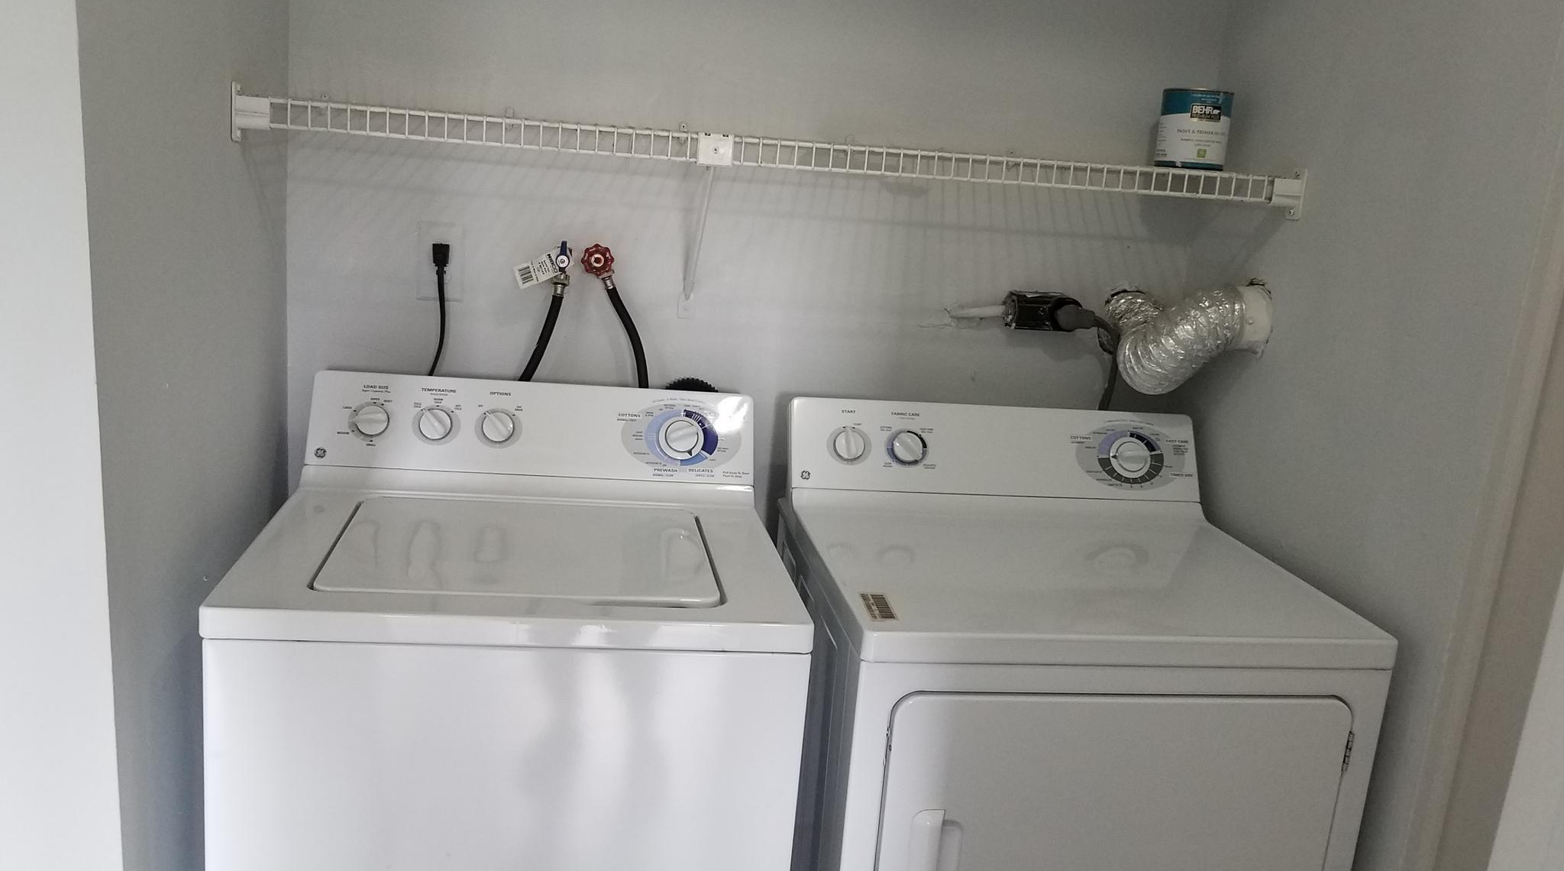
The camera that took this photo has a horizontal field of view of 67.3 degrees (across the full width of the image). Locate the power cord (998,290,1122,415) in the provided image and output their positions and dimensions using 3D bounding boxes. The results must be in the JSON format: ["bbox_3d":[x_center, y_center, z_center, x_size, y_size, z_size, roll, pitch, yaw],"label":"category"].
[{"bbox_3d":[0.471,-0.150,2.038,0.220,0.195,0.105,2,12,-10],"label":"power cord"}]

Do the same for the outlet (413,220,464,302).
[{"bbox_3d":[-0.553,-0.281,1.901,0.075,0.123,0.013,2,12,-10],"label":"outlet"}]

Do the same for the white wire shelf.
[{"bbox_3d":[0.016,-0.427,1.805,1.535,0.076,0.310,2,12,-10],"label":"white wire shelf"}]

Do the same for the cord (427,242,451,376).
[{"bbox_3d":[-0.545,-0.203,1.879,0.040,0.215,0.065,2,12,-10],"label":"cord"}]

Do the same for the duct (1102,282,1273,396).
[{"bbox_3d":[0.642,-0.171,1.972,0.215,0.180,0.270,2,12,-10],"label":"duct"}]

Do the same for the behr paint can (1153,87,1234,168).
[{"bbox_3d":[0.631,-0.470,1.810,0.108,0.126,0.108,6,12,7],"label":"behr paint can"}]

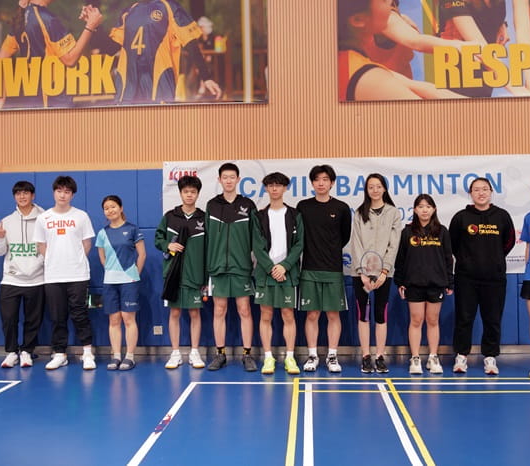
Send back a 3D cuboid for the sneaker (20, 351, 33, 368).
[{"bbox_3d":[-2.291,1.208,6.540,0.110,0.120,0.290,-1,0,-24],"label":"sneaker"}]

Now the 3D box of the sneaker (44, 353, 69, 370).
[{"bbox_3d":[-1.959,1.204,6.414,0.110,0.120,0.290,-1,0,17],"label":"sneaker"}]

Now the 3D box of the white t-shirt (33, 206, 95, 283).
[{"bbox_3d":[-1.891,0.113,6.430,0.575,0.720,0.300,-1,0,0],"label":"white t-shirt"}]

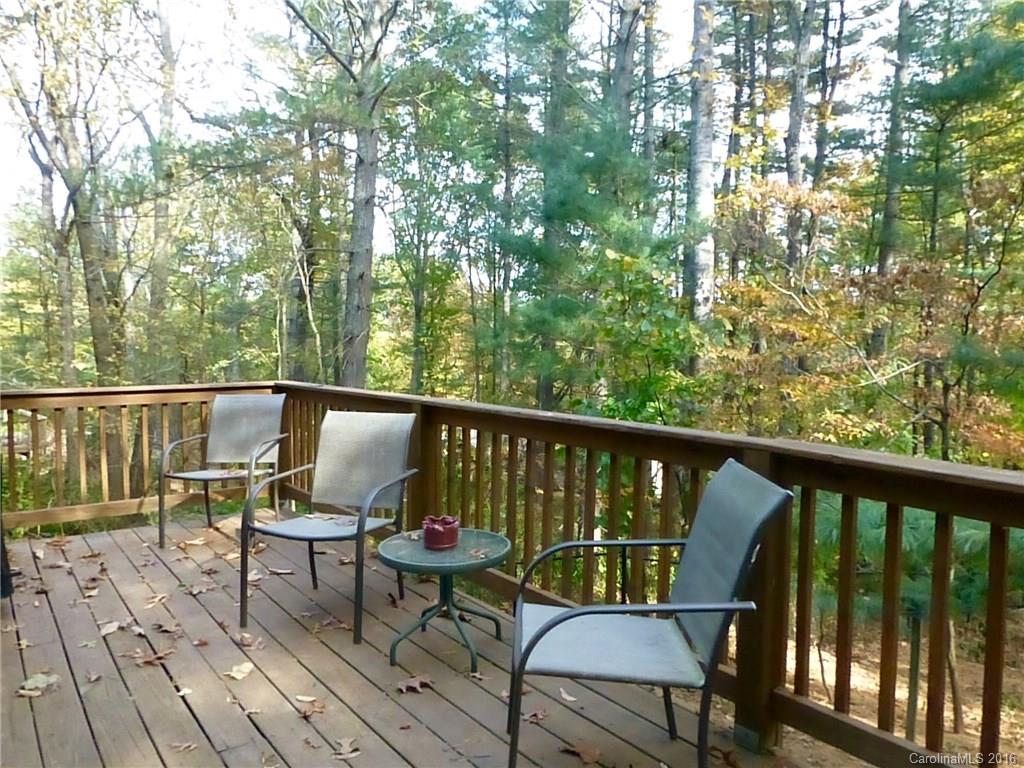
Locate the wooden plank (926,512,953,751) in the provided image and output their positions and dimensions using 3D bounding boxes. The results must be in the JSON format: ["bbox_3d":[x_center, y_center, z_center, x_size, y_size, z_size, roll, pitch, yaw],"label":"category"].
[{"bbox_3d":[1.139,0.666,1.890,0.035,0.710,0.035,-2,4,-39],"label":"wooden plank"}]

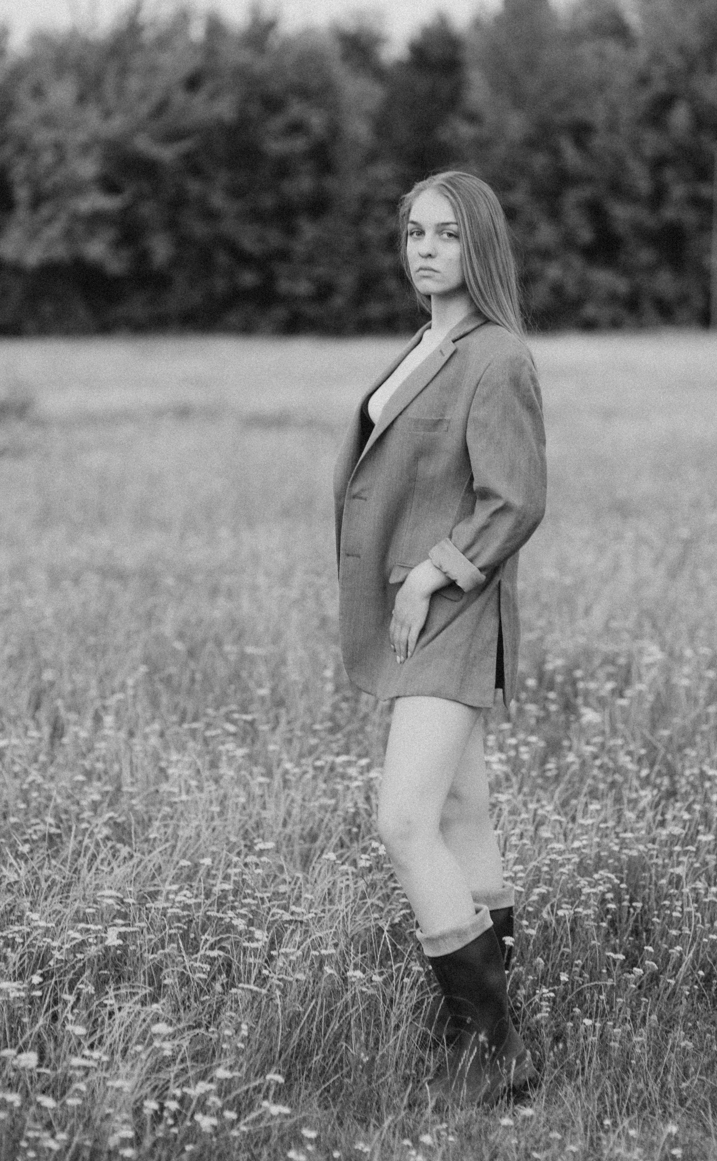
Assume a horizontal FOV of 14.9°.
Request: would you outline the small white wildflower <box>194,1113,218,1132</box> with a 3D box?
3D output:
[{"bbox_3d":[-0.231,0.821,4.150,0.036,0.024,0.036,0,6,0],"label":"small white wildflower"}]

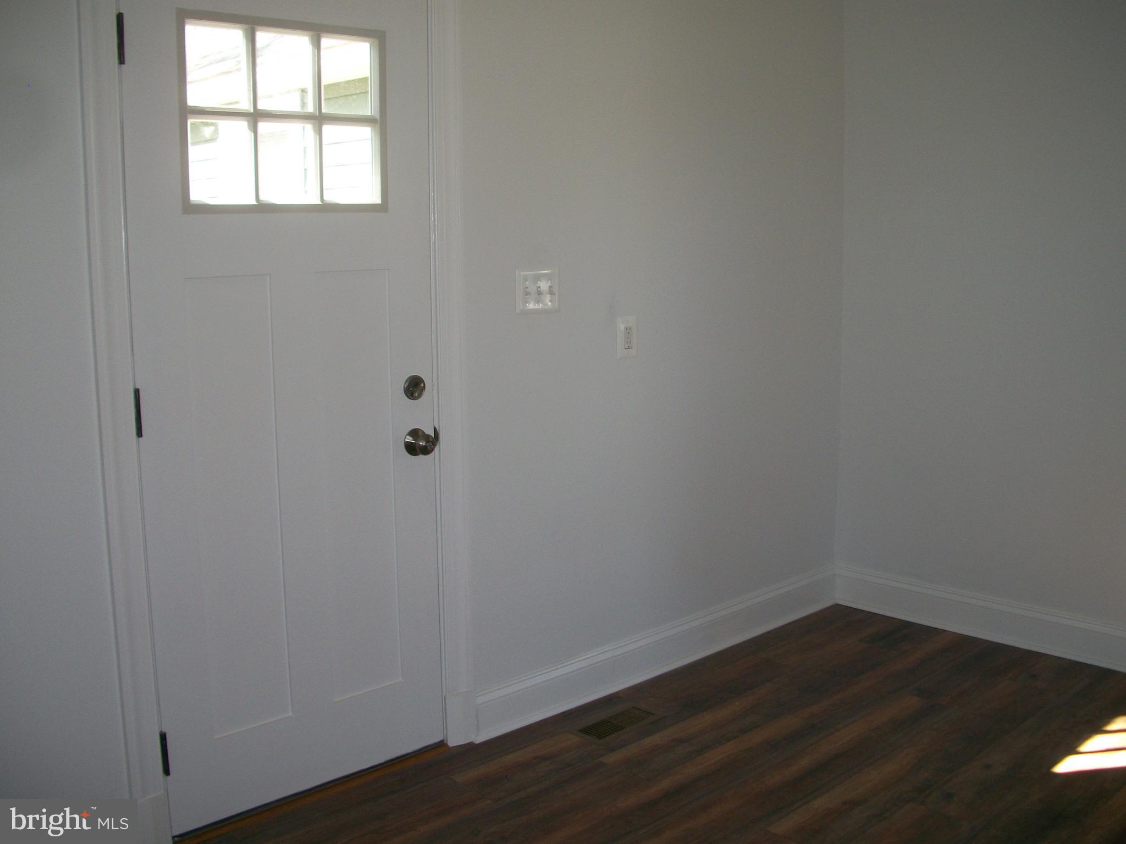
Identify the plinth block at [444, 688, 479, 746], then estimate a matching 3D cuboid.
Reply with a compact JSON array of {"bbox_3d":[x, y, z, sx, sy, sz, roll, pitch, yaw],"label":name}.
[{"bbox_3d":[-0.279,0.808,3.120,0.095,0.150,0.024,-9,12,-43],"label":"plinth block"}]

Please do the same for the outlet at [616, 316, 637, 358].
[{"bbox_3d":[0.198,-0.258,3.475,0.081,0.125,0.010,-8,11,-43],"label":"outlet"}]

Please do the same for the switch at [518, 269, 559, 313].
[{"bbox_3d":[-0.067,-0.367,3.203,0.161,0.119,0.012,-8,11,-43],"label":"switch"}]

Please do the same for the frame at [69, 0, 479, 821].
[{"bbox_3d":[-0.646,-0.125,2.734,0.961,2.130,0.110,-8,11,-43],"label":"frame"}]

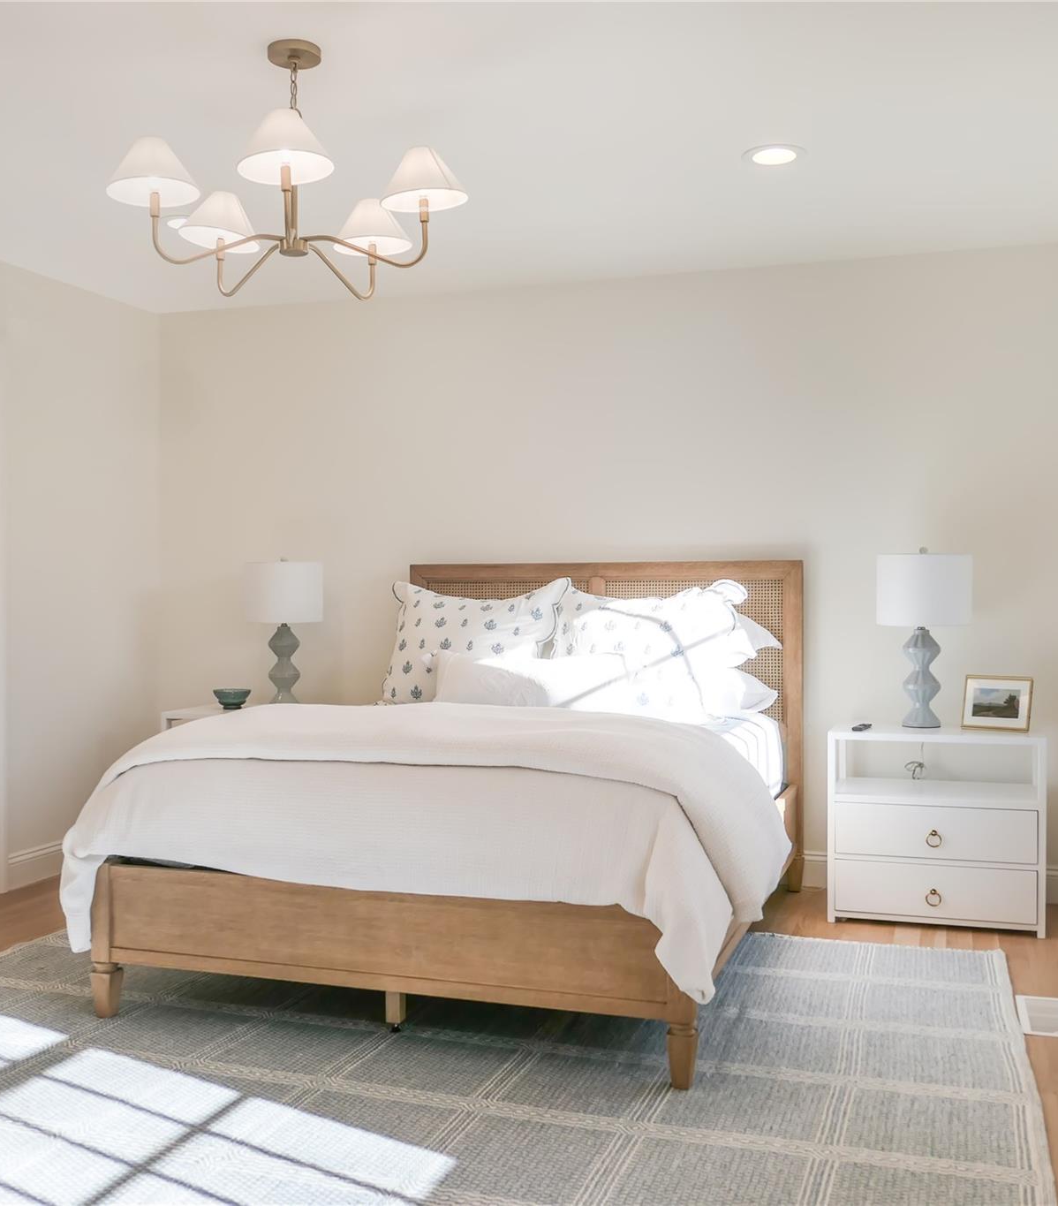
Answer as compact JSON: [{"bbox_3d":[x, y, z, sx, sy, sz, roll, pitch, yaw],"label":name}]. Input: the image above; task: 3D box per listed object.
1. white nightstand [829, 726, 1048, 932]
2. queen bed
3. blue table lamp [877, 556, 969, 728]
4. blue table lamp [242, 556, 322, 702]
[{"bbox_3d":[1.466,0.792,4.354,0.713,0.671,0.431,0,0,19],"label":"white nightstand"},{"bbox_3d":[-0.071,0.486,4.030,1.790,1.282,2.114,0,0,19],"label":"queen bed"},{"bbox_3d":[1.424,0.135,4.366,0.333,0.645,0.333,0,0,19],"label":"blue table lamp"},{"bbox_3d":[-1.055,0.130,5.197,0.333,0.645,0.333,0,0,0],"label":"blue table lamp"}]

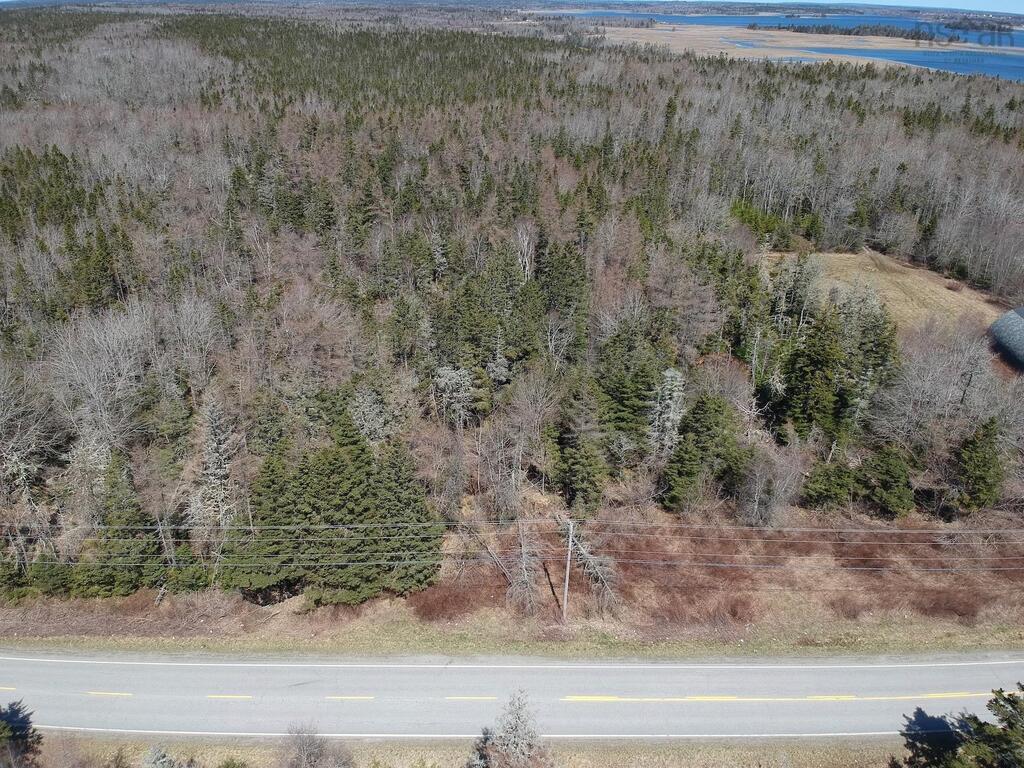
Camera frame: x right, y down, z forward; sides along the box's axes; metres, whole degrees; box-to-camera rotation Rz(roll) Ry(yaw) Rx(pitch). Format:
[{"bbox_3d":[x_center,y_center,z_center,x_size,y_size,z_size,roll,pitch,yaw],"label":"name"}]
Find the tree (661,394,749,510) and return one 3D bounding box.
[{"bbox_3d":[20.971,6.294,78.576,9.500,11.800,9.500,0,28,0],"label":"tree"}]

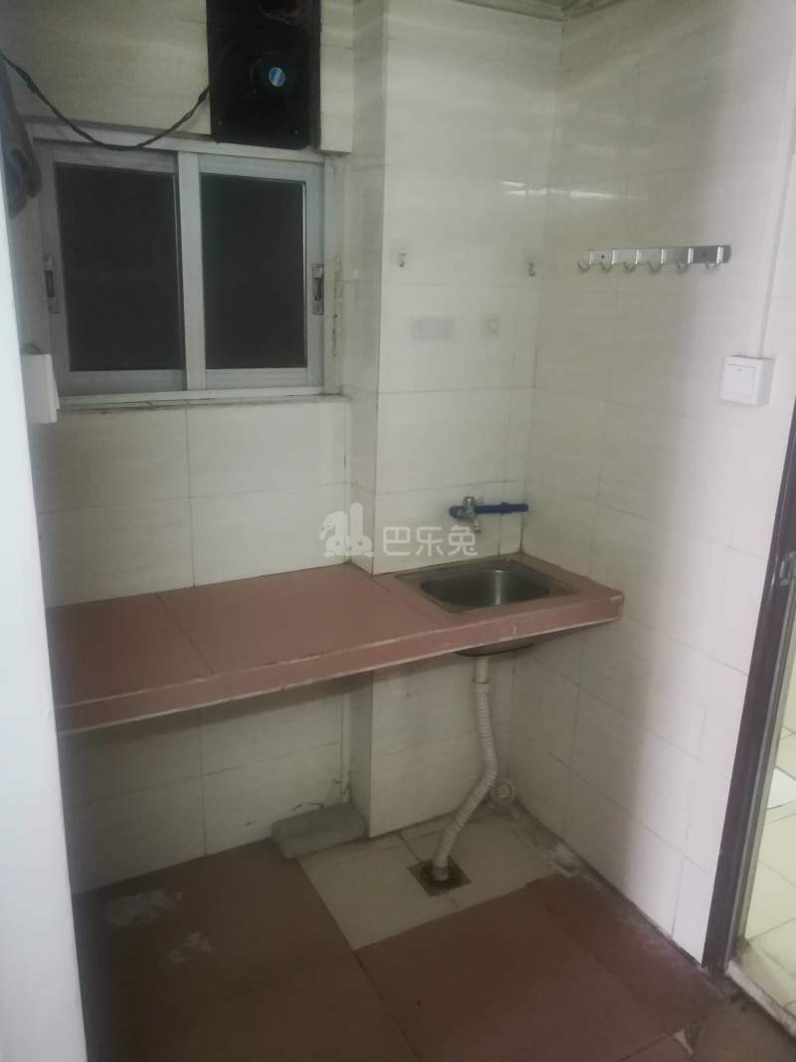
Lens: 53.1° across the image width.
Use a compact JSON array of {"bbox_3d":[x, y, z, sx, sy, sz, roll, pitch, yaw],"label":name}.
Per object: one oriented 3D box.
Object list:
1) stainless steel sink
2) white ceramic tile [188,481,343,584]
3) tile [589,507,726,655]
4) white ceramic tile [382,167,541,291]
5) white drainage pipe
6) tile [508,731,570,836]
[{"bbox_3d":[0.215,0.211,2.007,0.346,0.150,0.306,-7,19,-28],"label":"stainless steel sink"},{"bbox_3d":[-0.320,0.010,2.018,0.405,0.235,0.011,-7,19,-28],"label":"white ceramic tile"},{"bbox_3d":[0.592,0.100,1.853,0.010,0.249,0.404,-7,18,-27],"label":"tile"},{"bbox_3d":[0.161,-0.717,1.921,0.446,0.248,0.010,-7,19,-28],"label":"white ceramic tile"},{"bbox_3d":[0.179,0.603,2.074,0.196,0.635,0.089,-7,19,-28],"label":"white drainage pipe"},{"bbox_3d":[0.404,0.728,2.346,0.011,0.238,0.274,-7,19,-28],"label":"tile"}]

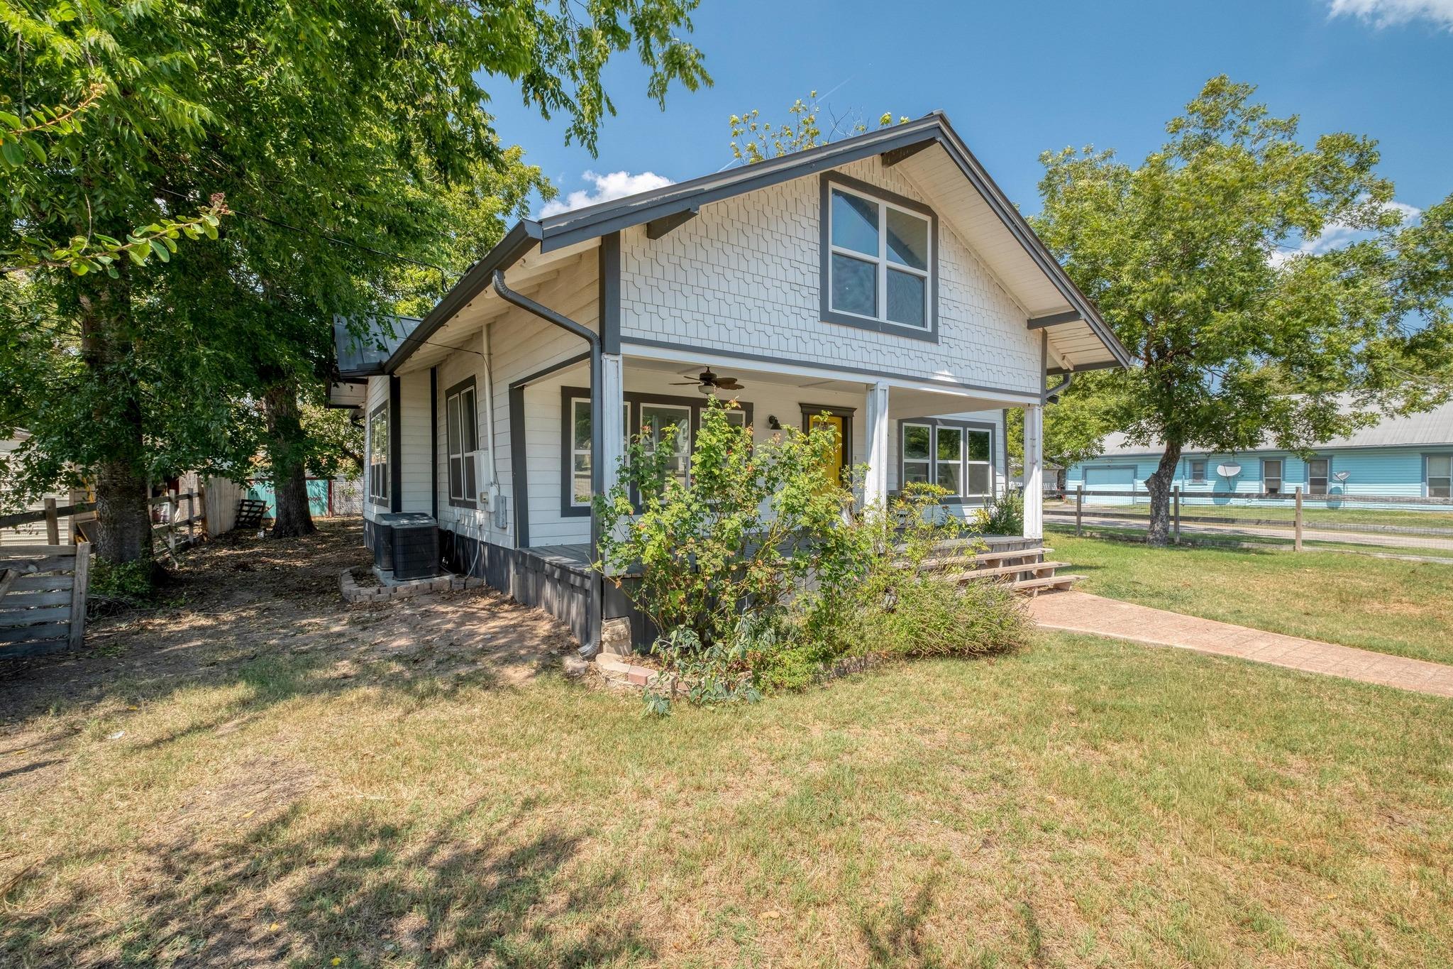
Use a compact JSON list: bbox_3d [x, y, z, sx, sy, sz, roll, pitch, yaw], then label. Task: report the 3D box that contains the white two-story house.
[{"bbox_3d":[-1.717,-1.378,12.260,10.248,5.850,13.472,0,0,-33],"label":"white two-story house"}]

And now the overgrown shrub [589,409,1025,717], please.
[{"bbox_3d":[0.901,0.453,5.750,3.966,2.245,1.905,0,0,-33],"label":"overgrown shrub"}]

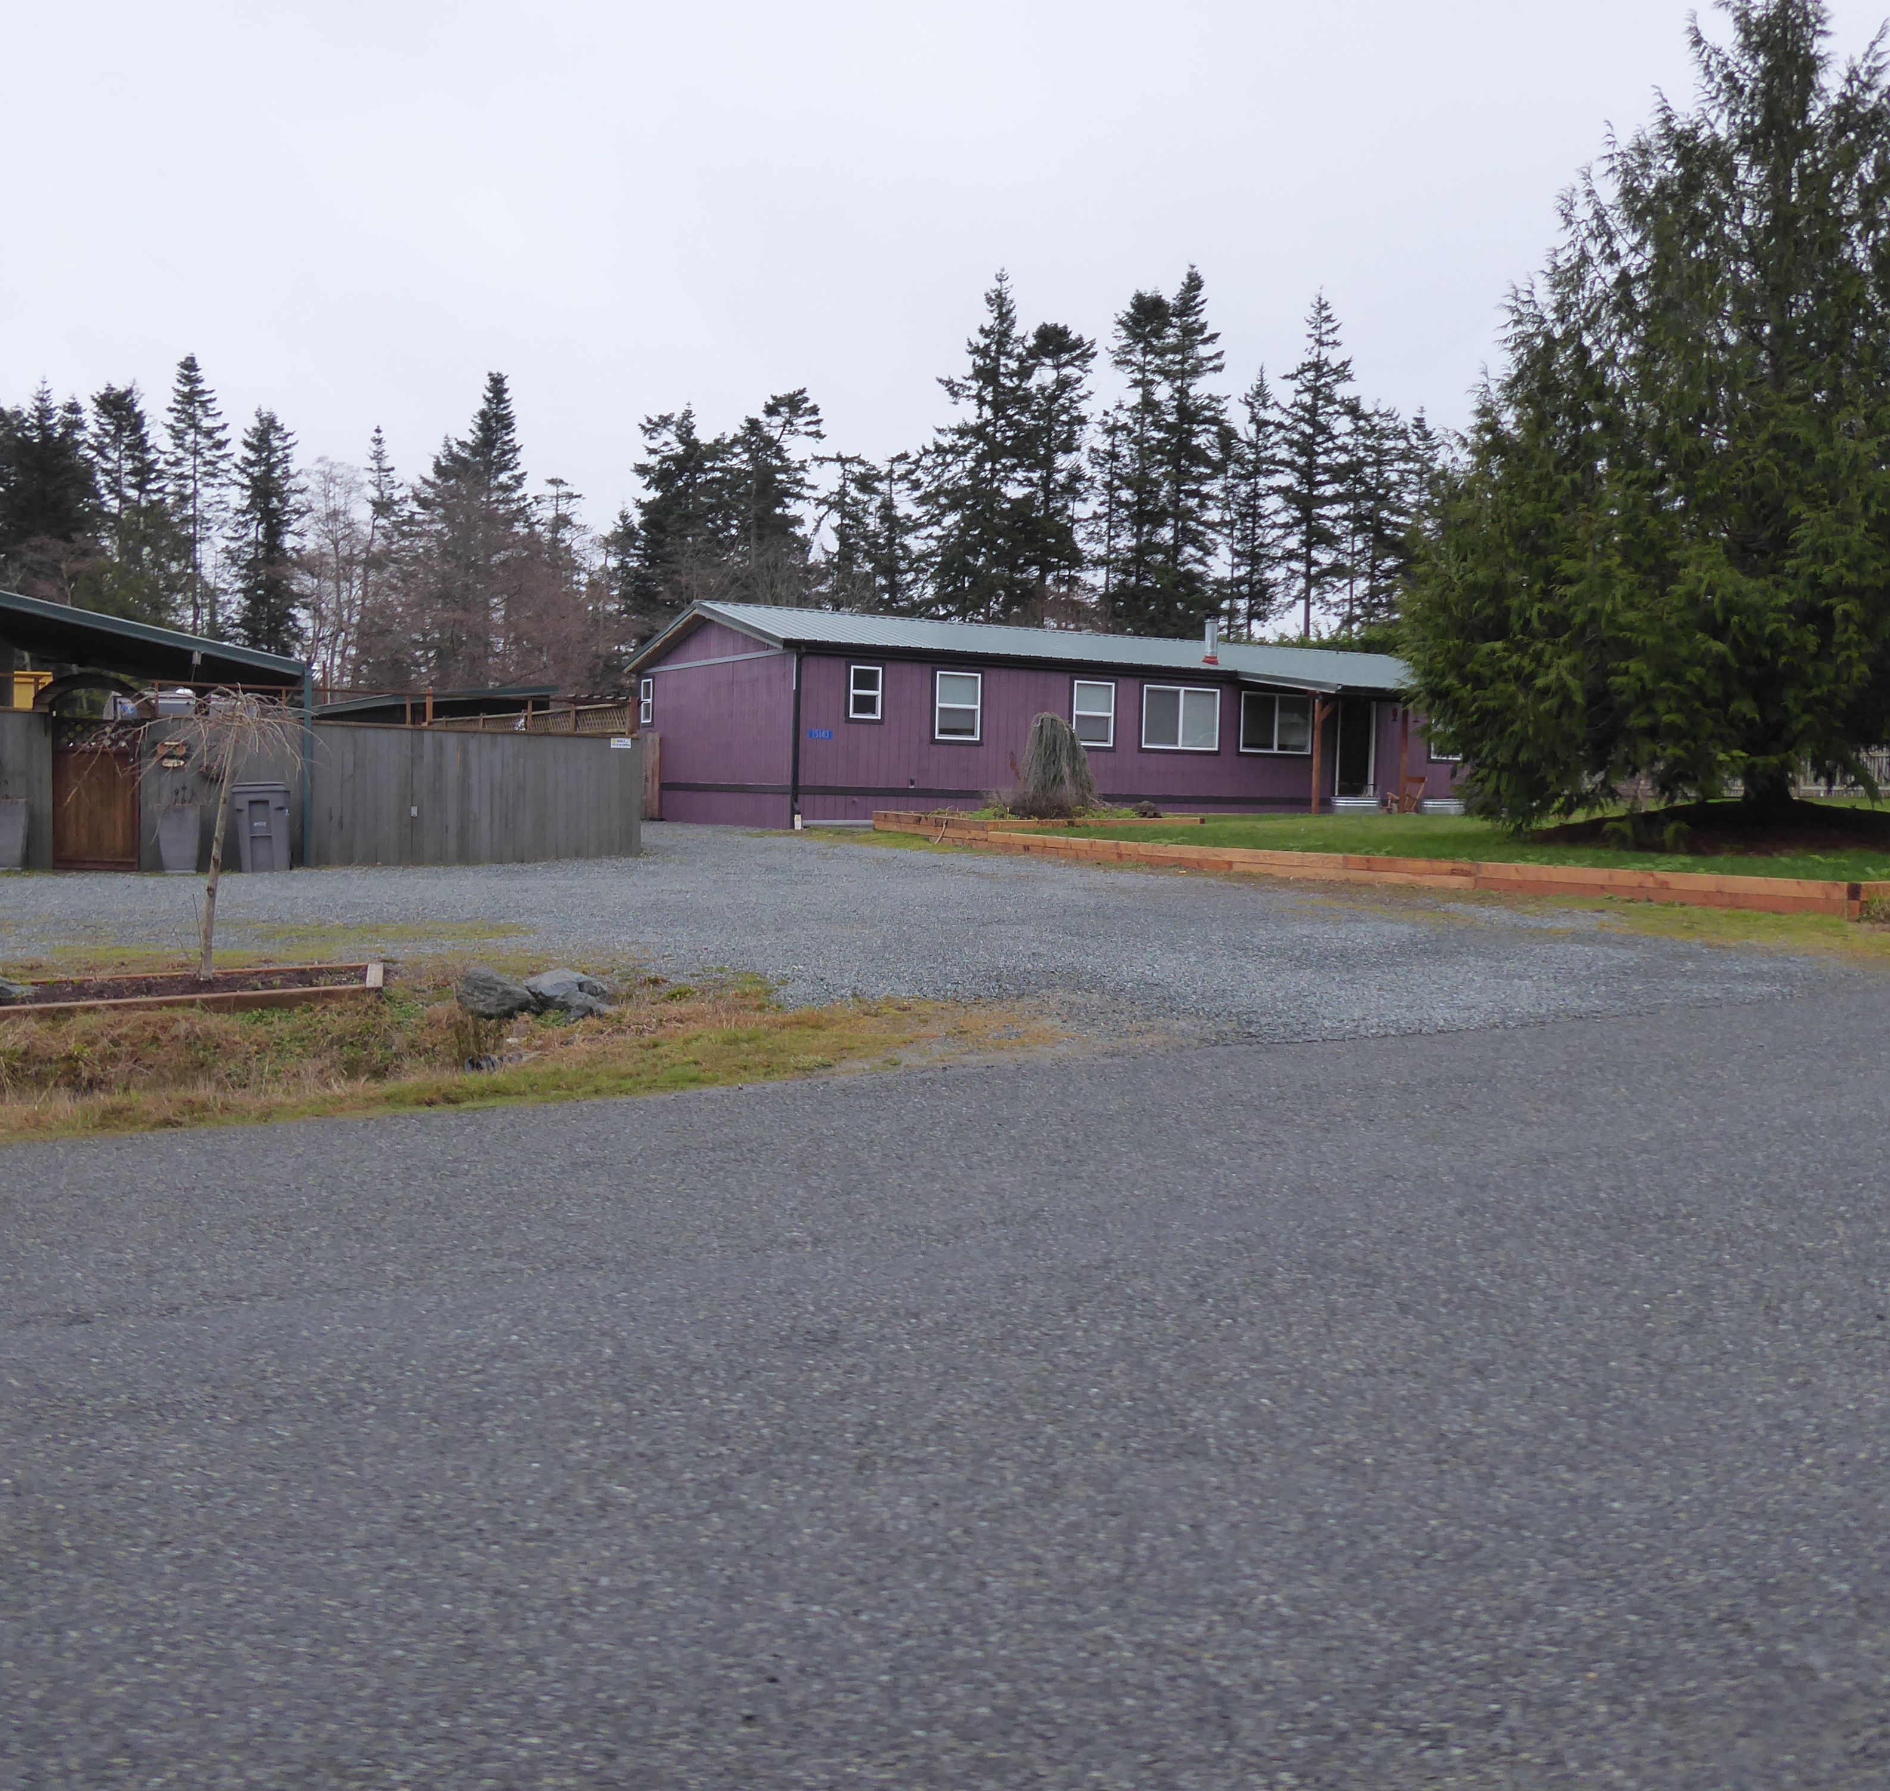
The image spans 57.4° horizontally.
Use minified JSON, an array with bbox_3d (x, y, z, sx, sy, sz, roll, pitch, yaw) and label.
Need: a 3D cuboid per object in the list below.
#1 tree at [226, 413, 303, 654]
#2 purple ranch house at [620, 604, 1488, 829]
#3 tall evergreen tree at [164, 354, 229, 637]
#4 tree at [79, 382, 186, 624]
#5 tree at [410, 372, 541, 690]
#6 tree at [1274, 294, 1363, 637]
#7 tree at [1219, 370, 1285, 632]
[{"bbox_3d":[-26.858,-11.737,68.156,3.107,14.988,3.107,0,4,-22],"label":"tree"},{"bbox_3d":[3.668,-3.607,37.767,19.100,4.300,9.065,0,4,-29],"label":"purple ranch house"},{"bbox_3d":[-31.330,-13.624,72.185,2.808,17.991,2.808,0,4,-23],"label":"tall evergreen tree"},{"bbox_3d":[-33.118,-12.711,70.193,4.446,16.294,4.446,0,4,-25],"label":"tree"},{"bbox_3d":[-18.570,-12.267,68.131,5.607,16.569,5.607,1,4,-15],"label":"tree"},{"bbox_3d":[15.496,-14.137,72.229,3.851,21.949,3.851,3,4,12],"label":"tree"},{"bbox_3d":[13.220,-13.124,75.242,3.008,19.424,3.008,2,3,10],"label":"tree"}]

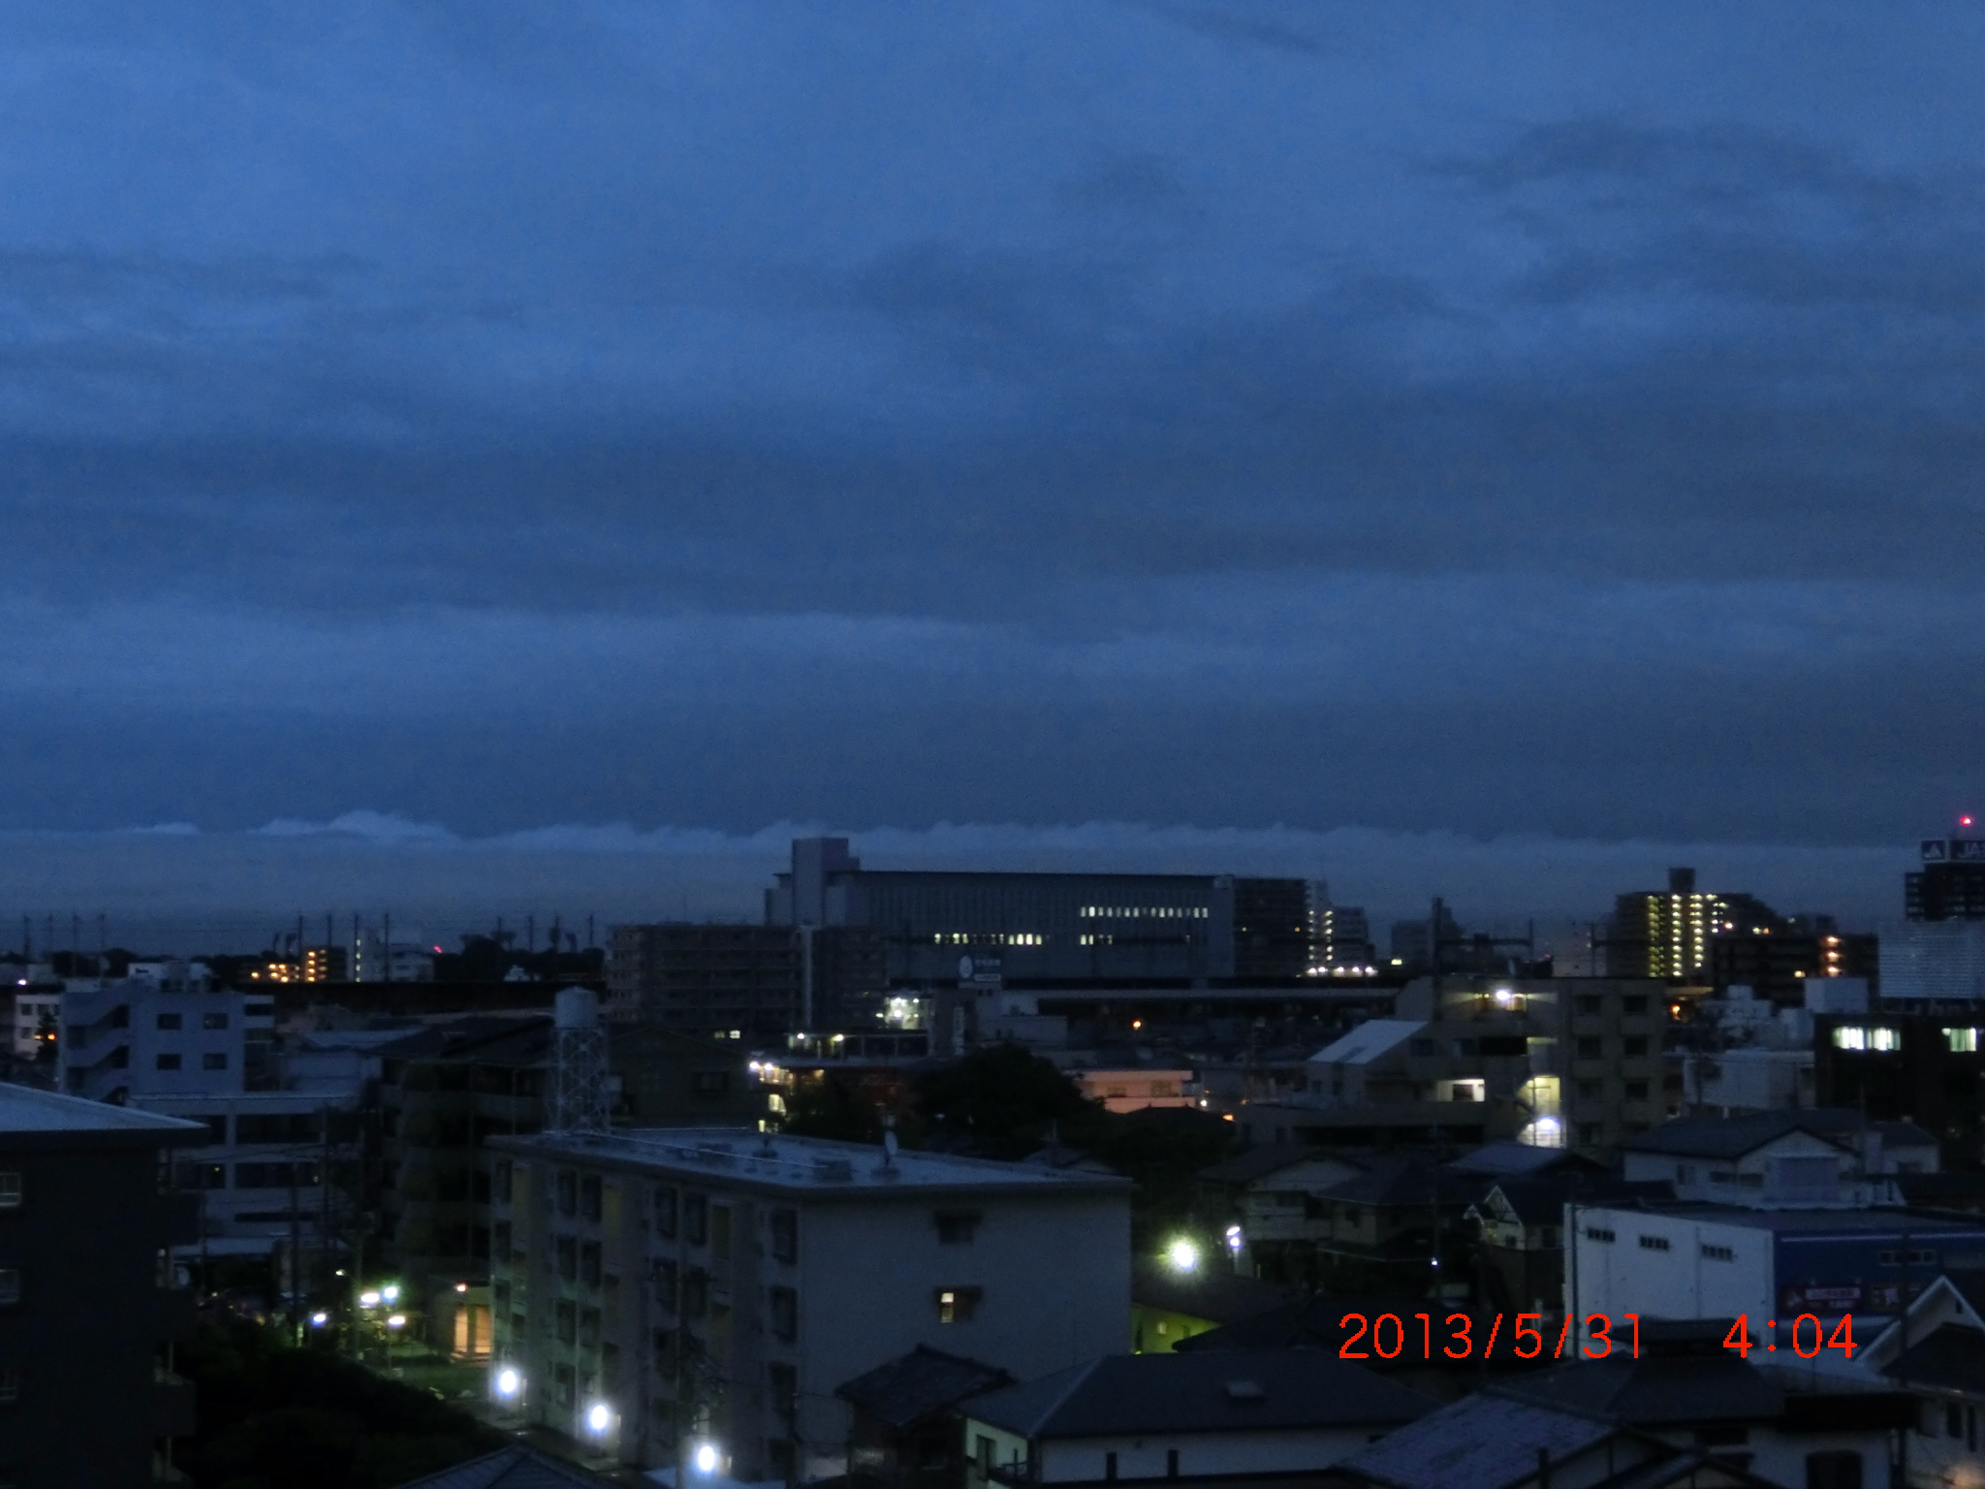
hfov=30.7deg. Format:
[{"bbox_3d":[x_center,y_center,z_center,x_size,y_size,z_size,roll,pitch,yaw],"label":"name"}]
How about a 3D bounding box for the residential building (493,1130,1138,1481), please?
[{"bbox_3d":[-8.700,22.160,144.080,13.200,11.900,40.500,1,-4,-23],"label":"residential building"}]

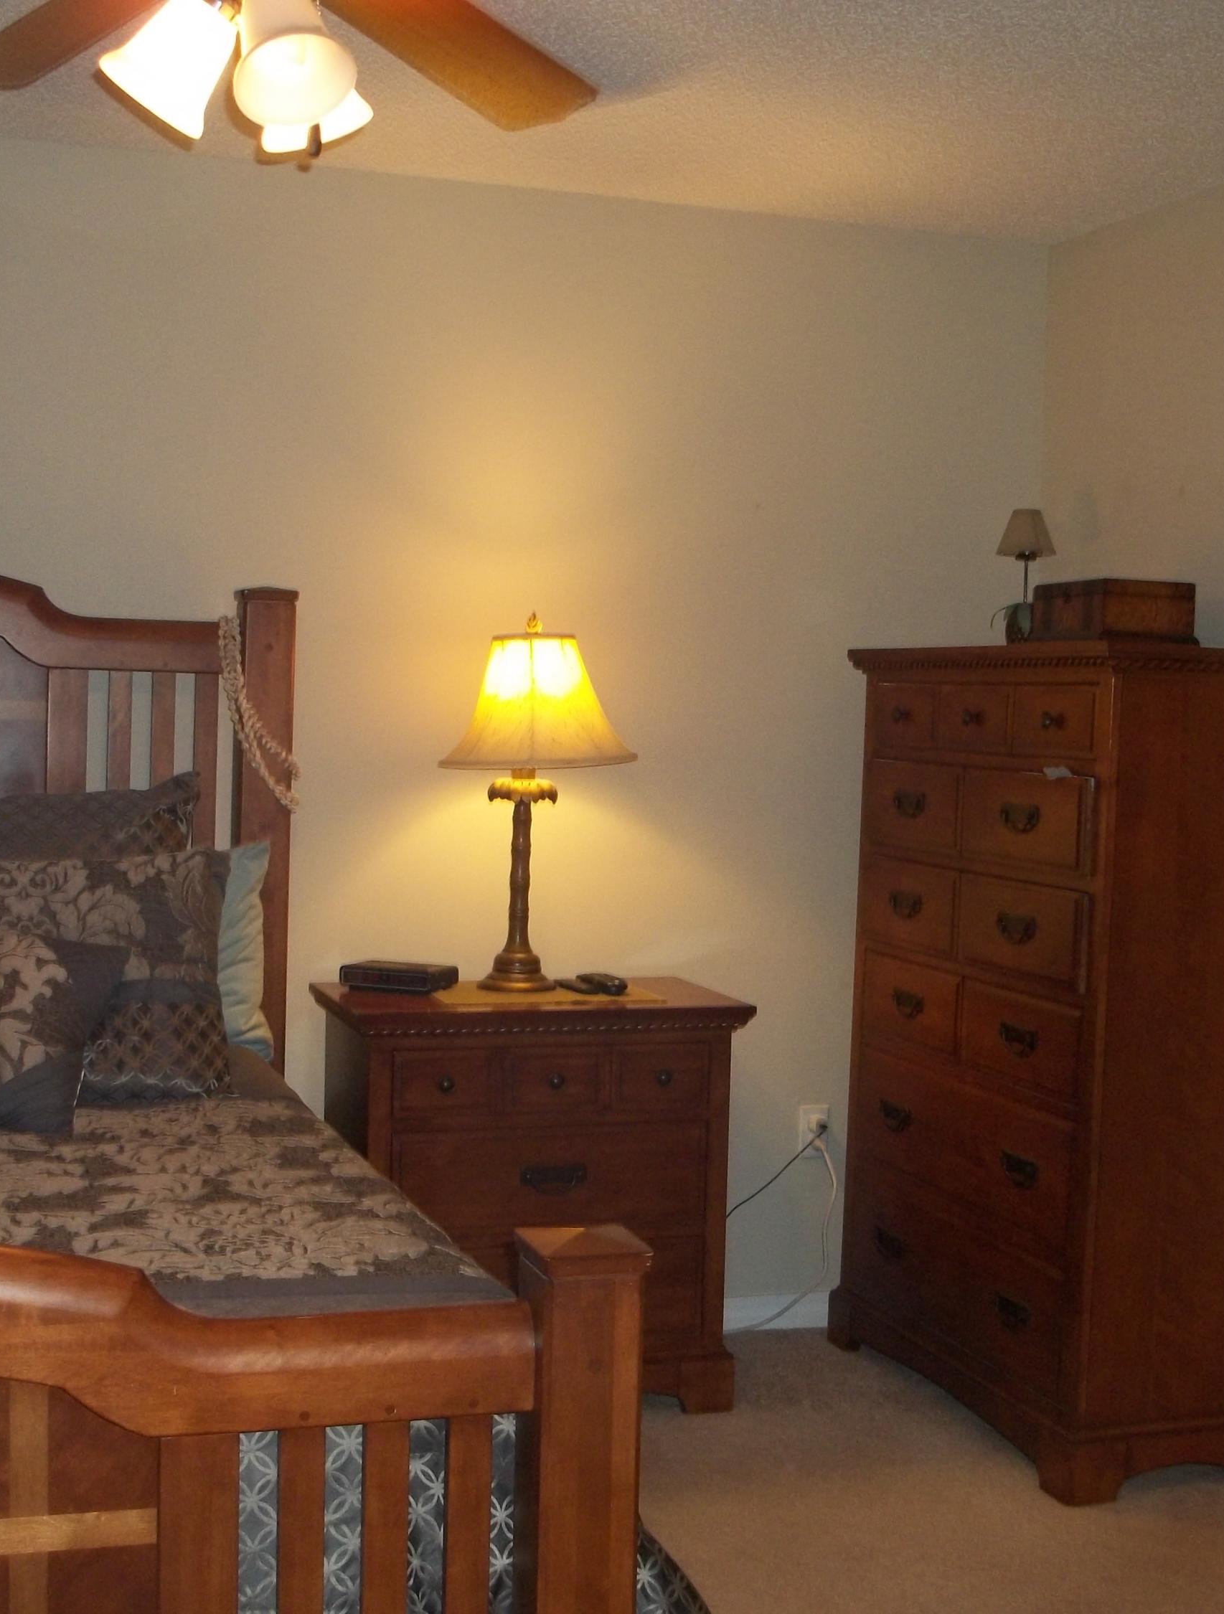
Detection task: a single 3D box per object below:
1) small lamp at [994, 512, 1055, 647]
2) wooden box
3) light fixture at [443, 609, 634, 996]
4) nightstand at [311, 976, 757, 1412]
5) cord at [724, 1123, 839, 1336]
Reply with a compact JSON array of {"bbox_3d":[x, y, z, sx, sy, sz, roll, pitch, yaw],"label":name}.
[{"bbox_3d":[0.827,-0.454,4.118,0.125,0.285,0.125,0,4,-19],"label":"small lamp"},{"bbox_3d":[0.947,-0.358,3.885,0.210,0.127,0.265,0,4,-19],"label":"wooden box"},{"bbox_3d":[-0.171,-0.006,4.090,0.390,0.745,0.390,0,4,-19],"label":"light fixture"},{"bbox_3d":[-0.168,0.771,4.064,0.782,0.804,0.430,0,4,-19],"label":"nightstand"},{"bbox_3d":[0.374,0.927,4.490,0.270,0.470,0.060,0,4,-19],"label":"cord"}]

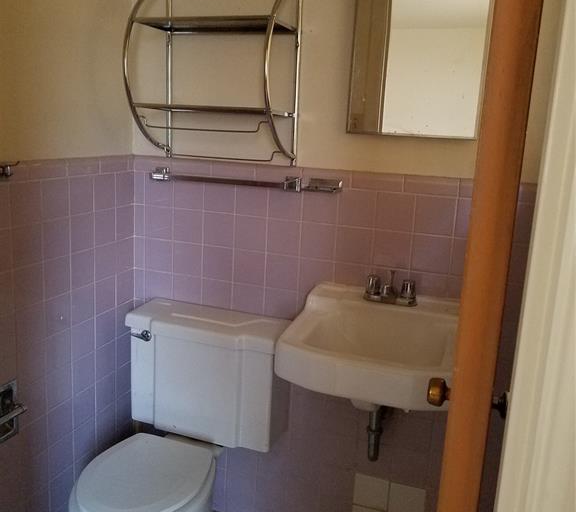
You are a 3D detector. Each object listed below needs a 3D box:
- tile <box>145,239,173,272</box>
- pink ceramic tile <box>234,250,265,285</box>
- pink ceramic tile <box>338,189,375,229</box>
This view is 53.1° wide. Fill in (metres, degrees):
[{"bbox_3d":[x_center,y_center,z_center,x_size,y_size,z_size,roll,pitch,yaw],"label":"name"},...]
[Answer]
[{"bbox_3d":[-0.427,-0.001,1.918,0.107,0.107,0.009,7,13,18],"label":"tile"},{"bbox_3d":[-0.120,0.037,1.820,0.108,0.108,0.010,7,13,18],"label":"pink ceramic tile"},{"bbox_3d":[0.203,-0.136,1.672,0.107,0.107,0.009,7,13,18],"label":"pink ceramic tile"}]

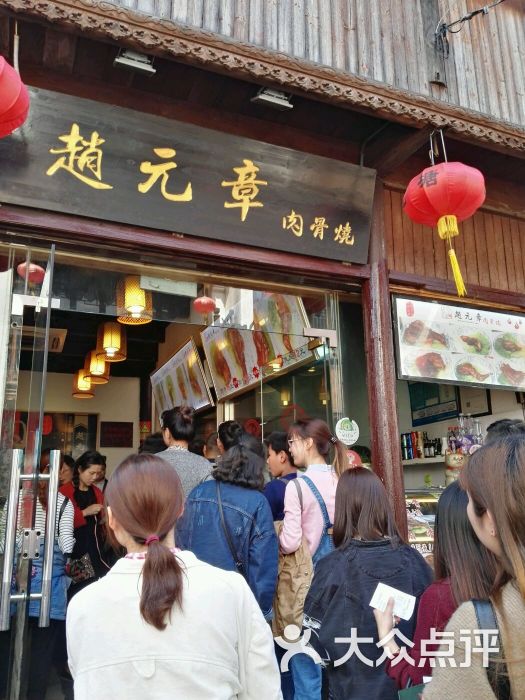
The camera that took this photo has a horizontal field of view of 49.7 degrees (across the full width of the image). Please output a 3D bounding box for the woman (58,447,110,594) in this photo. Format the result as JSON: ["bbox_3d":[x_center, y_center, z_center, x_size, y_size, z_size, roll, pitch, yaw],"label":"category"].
[{"bbox_3d":[-1.278,1.513,3.923,0.330,1.570,0.450,-13,-19,40],"label":"woman"}]

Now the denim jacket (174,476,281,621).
[{"bbox_3d":[-0.172,0.956,2.801,0.510,0.630,0.300,1,-14,-8],"label":"denim jacket"}]

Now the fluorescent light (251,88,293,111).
[{"bbox_3d":[0.062,-1.472,3.320,0.210,0.090,0.130,5,10,-22],"label":"fluorescent light"}]

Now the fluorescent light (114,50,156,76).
[{"bbox_3d":[-0.676,-1.527,3.013,0.210,0.090,0.130,5,10,-22],"label":"fluorescent light"}]

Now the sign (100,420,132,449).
[{"bbox_3d":[-1.825,1.066,7.095,0.400,0.325,0.030,5,-15,-22],"label":"sign"}]

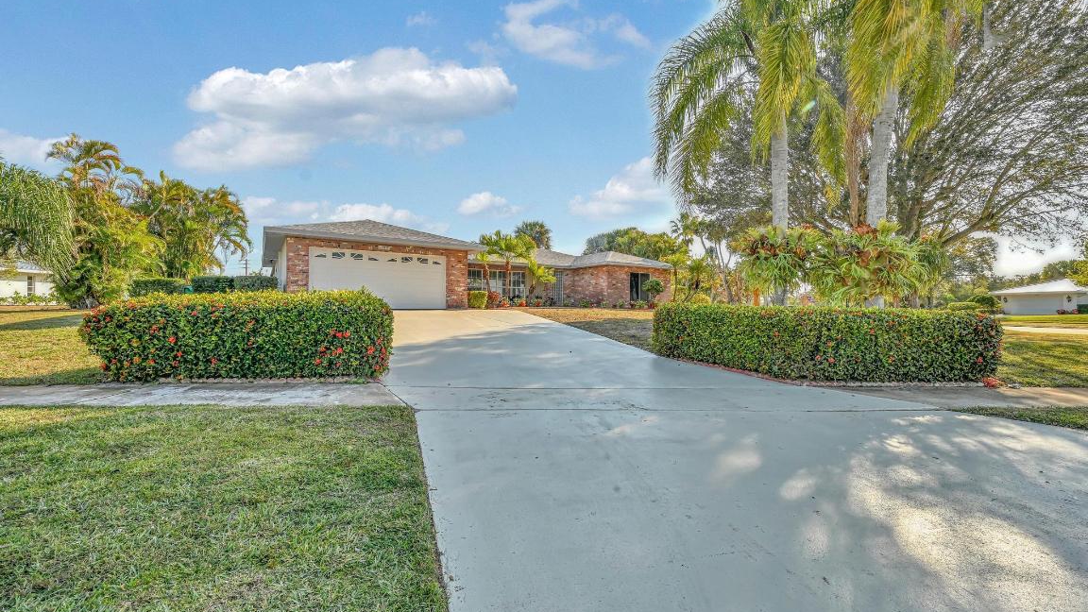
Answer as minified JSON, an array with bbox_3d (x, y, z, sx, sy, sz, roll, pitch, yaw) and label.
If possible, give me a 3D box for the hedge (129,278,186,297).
[{"bbox_3d":[-15.920,-0.480,17.500,2.500,1.350,1.100,0,0,-17],"label":"hedge"}]

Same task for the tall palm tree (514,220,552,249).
[{"bbox_3d":[-1.030,-3.830,40.000,3.600,8.670,3.600,0,0,0],"label":"tall palm tree"}]

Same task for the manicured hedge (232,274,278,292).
[{"bbox_3d":[-12.270,-0.570,18.000,1.950,1.550,1.100,0,0,-17],"label":"manicured hedge"}]

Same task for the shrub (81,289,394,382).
[{"bbox_3d":[-4.750,0.450,6.750,4.450,1.340,1.100,0,0,0],"label":"shrub"}]

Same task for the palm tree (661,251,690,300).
[{"bbox_3d":[7.160,-1.380,23.000,1.600,3.150,1.600,0,0,0],"label":"palm tree"}]

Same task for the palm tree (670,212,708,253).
[{"bbox_3d":[11.990,-3.640,35.000,3.300,8.270,3.300,0,0,0],"label":"palm tree"}]

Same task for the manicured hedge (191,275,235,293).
[{"bbox_3d":[-14.080,-0.530,18.000,1.900,1.470,1.100,0,0,-17],"label":"manicured hedge"}]

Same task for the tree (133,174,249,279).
[{"bbox_3d":[-16.670,-2.990,20.000,5.500,6.480,5.000,0,0,0],"label":"tree"}]

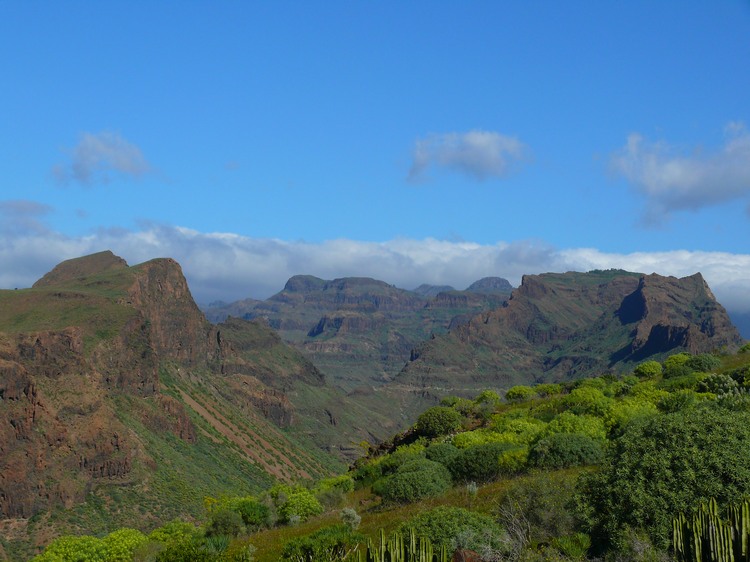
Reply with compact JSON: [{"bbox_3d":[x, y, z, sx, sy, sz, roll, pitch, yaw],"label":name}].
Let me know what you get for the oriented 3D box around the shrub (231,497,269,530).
[{"bbox_3d":[-4.112,7.634,44.000,1.245,1.112,1.121,0,-2,0],"label":"shrub"}]

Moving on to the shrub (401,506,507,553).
[{"bbox_3d":[1.695,5.410,29.000,2.375,1.047,2.019,0,-2,0],"label":"shrub"}]

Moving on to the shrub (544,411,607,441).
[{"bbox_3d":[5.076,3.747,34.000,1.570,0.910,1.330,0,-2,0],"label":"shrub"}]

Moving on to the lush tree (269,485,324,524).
[{"bbox_3d":[-2.631,7.489,45.000,1.877,1.300,1.595,0,-2,0],"label":"lush tree"}]

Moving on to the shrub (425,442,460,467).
[{"bbox_3d":[1.671,4.300,33.000,0.910,0.640,0.820,0,-2,0],"label":"shrub"}]

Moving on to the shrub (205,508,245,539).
[{"bbox_3d":[-3.362,5.417,30.000,0.890,0.650,0.800,0,-2,0],"label":"shrub"}]

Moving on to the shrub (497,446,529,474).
[{"bbox_3d":[3.891,5.083,37.994,0.906,0.800,0.880,0,-1,0],"label":"shrub"}]

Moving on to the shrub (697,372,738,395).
[{"bbox_3d":[10.202,3.098,40.000,1.250,0.720,1.130,0,-2,0],"label":"shrub"}]

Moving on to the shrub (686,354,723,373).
[{"bbox_3d":[11.532,2.870,47.000,1.260,0.710,1.130,0,-2,0],"label":"shrub"}]

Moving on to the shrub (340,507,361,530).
[{"bbox_3d":[-0.675,6.544,37.000,0.551,0.641,0.523,0,-2,0],"label":"shrub"}]

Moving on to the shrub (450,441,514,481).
[{"bbox_3d":[2.442,4.122,30.500,1.540,0.880,1.160,0,-2,0],"label":"shrub"}]

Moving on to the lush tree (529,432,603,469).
[{"bbox_3d":[4.327,3.850,30.500,1.680,0.790,1.260,0,-2,0],"label":"lush tree"}]

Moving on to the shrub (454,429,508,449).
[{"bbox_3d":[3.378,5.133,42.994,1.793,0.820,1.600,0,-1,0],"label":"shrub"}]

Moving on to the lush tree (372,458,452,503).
[{"bbox_3d":[1.285,6.834,46.000,2.740,1.462,2.329,0,-2,0],"label":"lush tree"}]

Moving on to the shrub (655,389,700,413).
[{"bbox_3d":[8.136,3.257,35.994,1.180,0.750,1.100,0,-1,0],"label":"shrub"}]

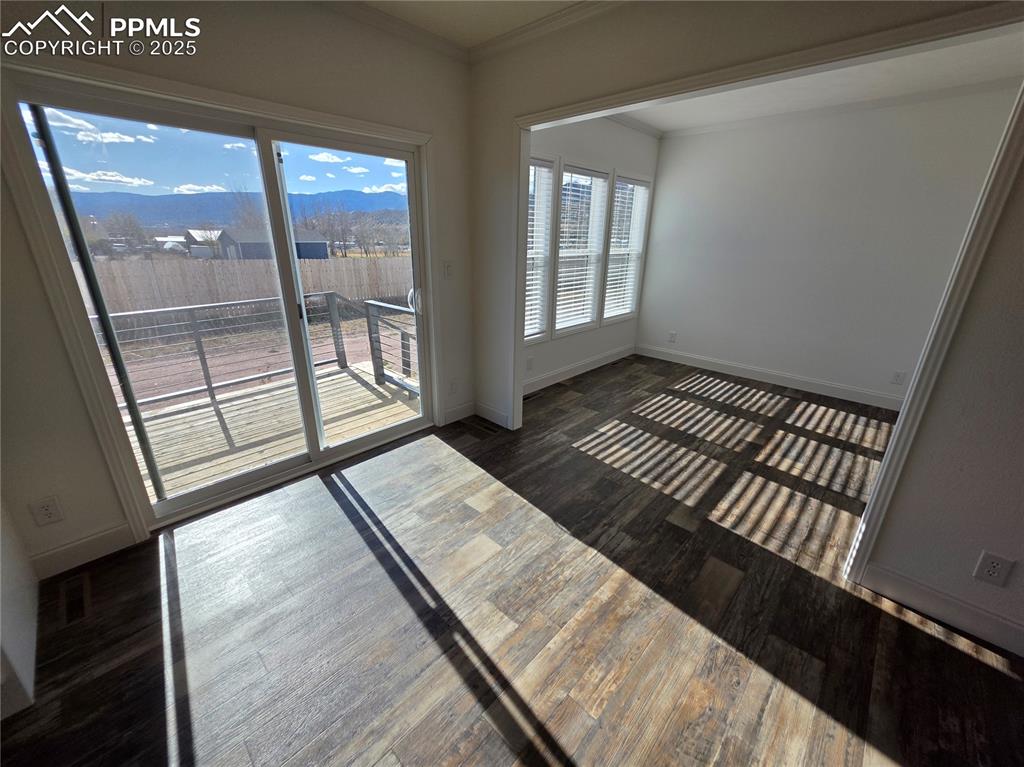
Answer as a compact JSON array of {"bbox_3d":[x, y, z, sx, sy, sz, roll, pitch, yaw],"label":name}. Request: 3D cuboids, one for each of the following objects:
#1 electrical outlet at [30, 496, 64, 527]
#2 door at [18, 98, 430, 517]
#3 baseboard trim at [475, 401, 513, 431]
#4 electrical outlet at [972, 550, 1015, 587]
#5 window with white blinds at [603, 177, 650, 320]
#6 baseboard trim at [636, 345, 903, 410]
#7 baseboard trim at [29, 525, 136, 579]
[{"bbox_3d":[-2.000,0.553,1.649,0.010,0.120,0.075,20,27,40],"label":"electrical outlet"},{"bbox_3d":[-1.224,-0.371,2.220,0.100,1.920,1.708,20,27,40],"label":"door"},{"bbox_3d":[-0.172,0.276,3.292,0.402,0.126,0.018,20,27,40],"label":"baseboard trim"},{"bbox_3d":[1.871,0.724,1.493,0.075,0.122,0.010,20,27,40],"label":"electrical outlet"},{"bbox_3d":[1.365,-1.577,4.638,0.055,1.533,0.818,20,27,40],"label":"window with white blinds"},{"bbox_3d":[2.832,-0.124,4.634,2.847,0.128,0.018,20,27,40],"label":"baseboard trim"},{"bbox_3d":[-1.964,0.775,1.774,0.018,0.126,0.318,20,27,40],"label":"baseboard trim"}]

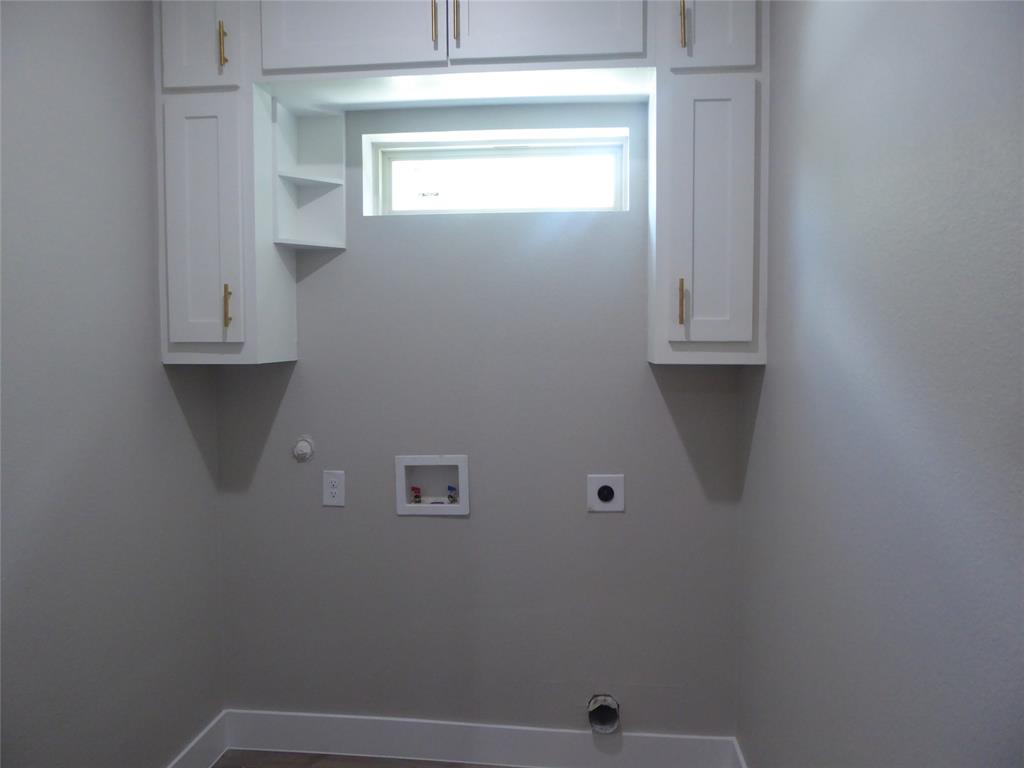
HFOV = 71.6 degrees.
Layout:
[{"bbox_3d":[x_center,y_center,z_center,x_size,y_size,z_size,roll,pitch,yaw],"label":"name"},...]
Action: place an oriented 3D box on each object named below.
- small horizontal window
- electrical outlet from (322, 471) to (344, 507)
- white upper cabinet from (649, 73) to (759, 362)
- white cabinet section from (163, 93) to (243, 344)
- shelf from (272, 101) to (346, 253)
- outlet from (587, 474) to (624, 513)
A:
[{"bbox_3d":[-0.054,-0.700,2.398,0.885,0.267,0.111,0,3,6],"label":"small horizontal window"},{"bbox_3d":[-0.619,0.365,2.458,0.075,0.121,0.015,0,3,6],"label":"electrical outlet"},{"bbox_3d":[0.573,-0.477,2.136,0.294,0.828,0.302,0,3,6],"label":"white upper cabinet"},{"bbox_3d":[-0.883,-0.487,2.211,0.232,0.720,0.280,0,3,6],"label":"white cabinet section"},{"bbox_3d":[-0.662,-0.675,2.324,0.182,0.460,0.167,0,3,6],"label":"shelf"},{"bbox_3d":[0.314,0.365,2.358,0.120,0.124,0.015,0,3,6],"label":"outlet"}]

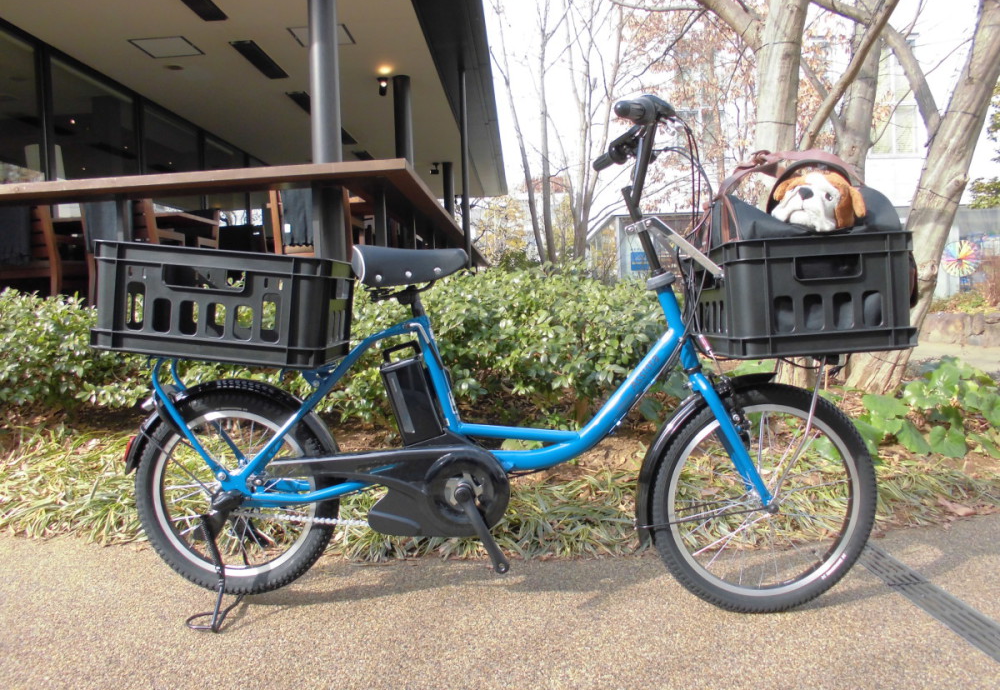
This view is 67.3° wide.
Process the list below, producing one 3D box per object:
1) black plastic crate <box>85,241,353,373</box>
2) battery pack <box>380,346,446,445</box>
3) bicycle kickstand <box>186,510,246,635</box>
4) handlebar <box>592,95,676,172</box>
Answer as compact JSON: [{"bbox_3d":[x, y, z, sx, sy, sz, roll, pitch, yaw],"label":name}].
[{"bbox_3d":[-0.596,-0.094,1.686,0.472,0.218,0.345,5,4,0],"label":"black plastic crate"},{"bbox_3d":[-0.190,0.110,1.672,0.090,0.218,0.090,-17,2,3],"label":"battery pack"},{"bbox_3d":[-0.617,0.476,1.680,0.095,0.236,0.245,-2,3,2],"label":"bicycle kickstand"},{"bbox_3d":[0.284,-0.458,1.657,0.140,0.090,0.530,-2,3,2],"label":"handlebar"}]

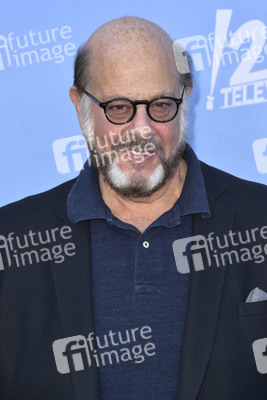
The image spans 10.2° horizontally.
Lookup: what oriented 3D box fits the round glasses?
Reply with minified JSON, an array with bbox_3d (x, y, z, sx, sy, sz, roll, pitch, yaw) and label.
[{"bbox_3d":[0.006,-0.158,2.408,0.152,0.046,0.140,-3,15,-5],"label":"round glasses"}]

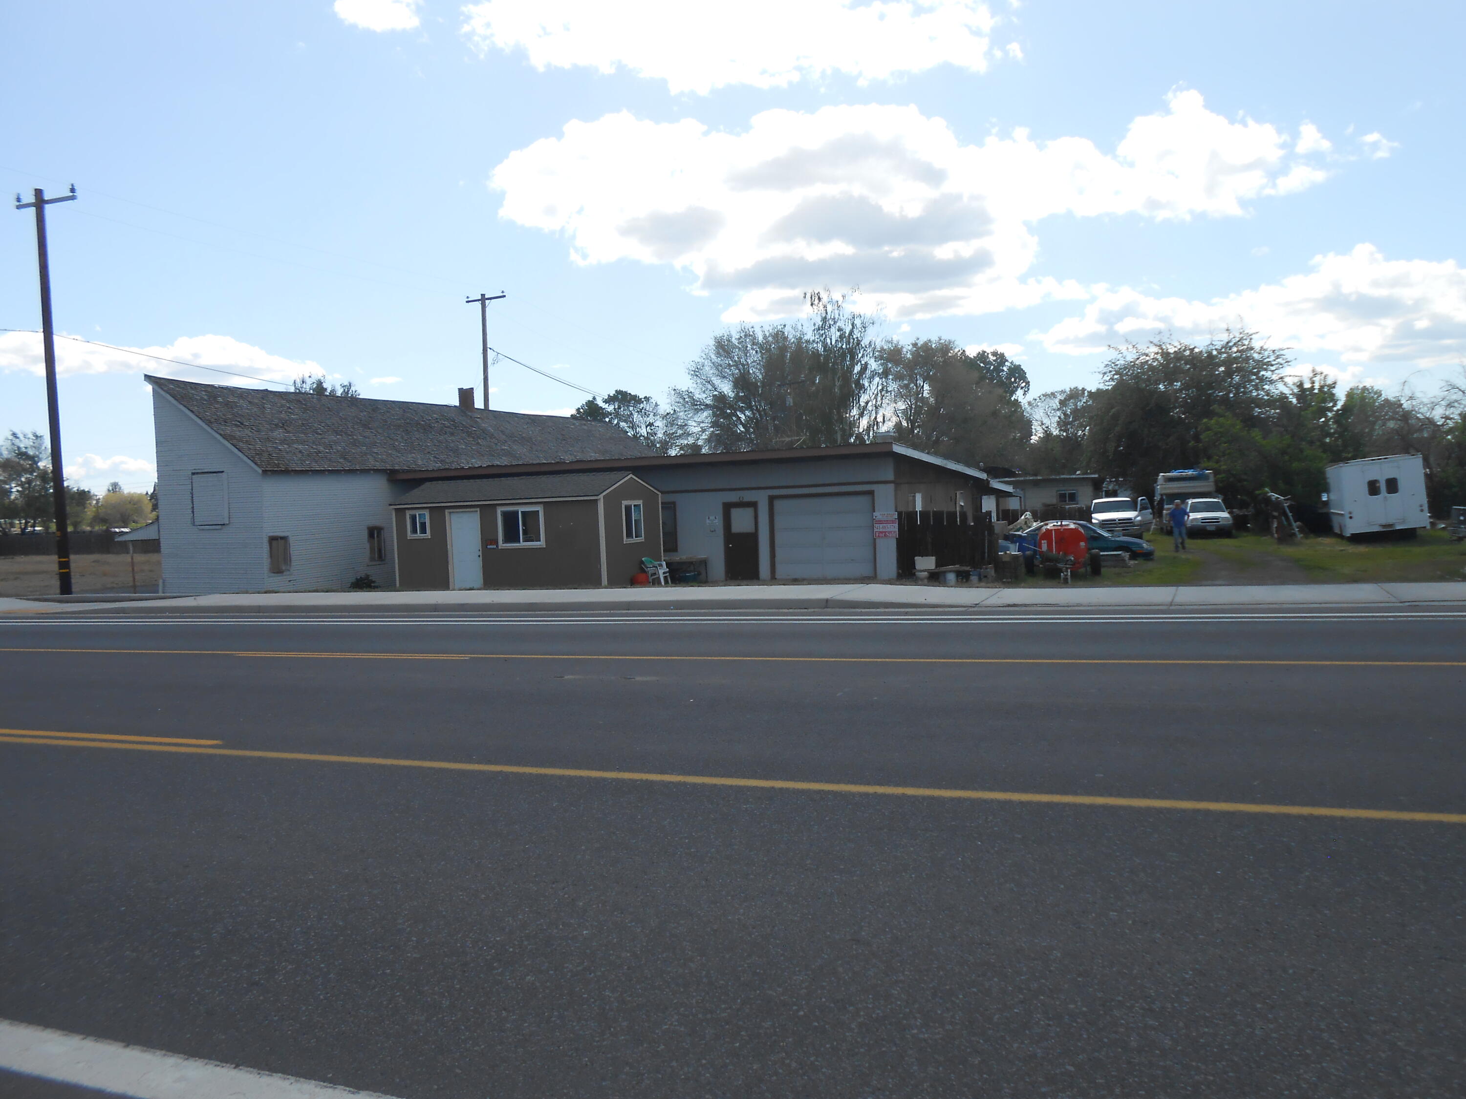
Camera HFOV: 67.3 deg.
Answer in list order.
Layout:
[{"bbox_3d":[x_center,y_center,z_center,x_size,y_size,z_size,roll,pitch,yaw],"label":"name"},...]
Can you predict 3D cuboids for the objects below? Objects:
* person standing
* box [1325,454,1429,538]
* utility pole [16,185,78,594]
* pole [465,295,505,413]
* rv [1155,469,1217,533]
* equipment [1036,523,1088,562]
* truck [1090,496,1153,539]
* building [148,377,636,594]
[{"bbox_3d":[14.921,-0.773,36.800,0.580,1.730,0.420,-1,3,21],"label":"person standing"},{"bbox_3d":[22.860,-1.910,39.300,2.350,2.550,5.200,-6,1,23],"label":"box"},{"bbox_3d":[-19.059,-4.387,30.900,2.440,11.300,0.330,-1,3,22],"label":"utility pole"},{"bbox_3d":[-12.520,-6.662,57.290,2.440,13.200,0.320,-1,3,22],"label":"pole"},{"bbox_3d":[21.881,-2.355,53.508,2.350,2.950,6.600,-1,3,19],"label":"rv"},{"bbox_3d":[8.514,-0.133,28.400,1.220,1.200,1.900,-2,3,16],"label":"equipment"},{"bbox_3d":[16.941,-1.452,48.978,2.100,1.850,5.800,-1,3,16],"label":"truck"},{"bbox_3d":[-9.826,-2.458,42.371,3.950,5.950,26.000,-1,3,22],"label":"building"}]

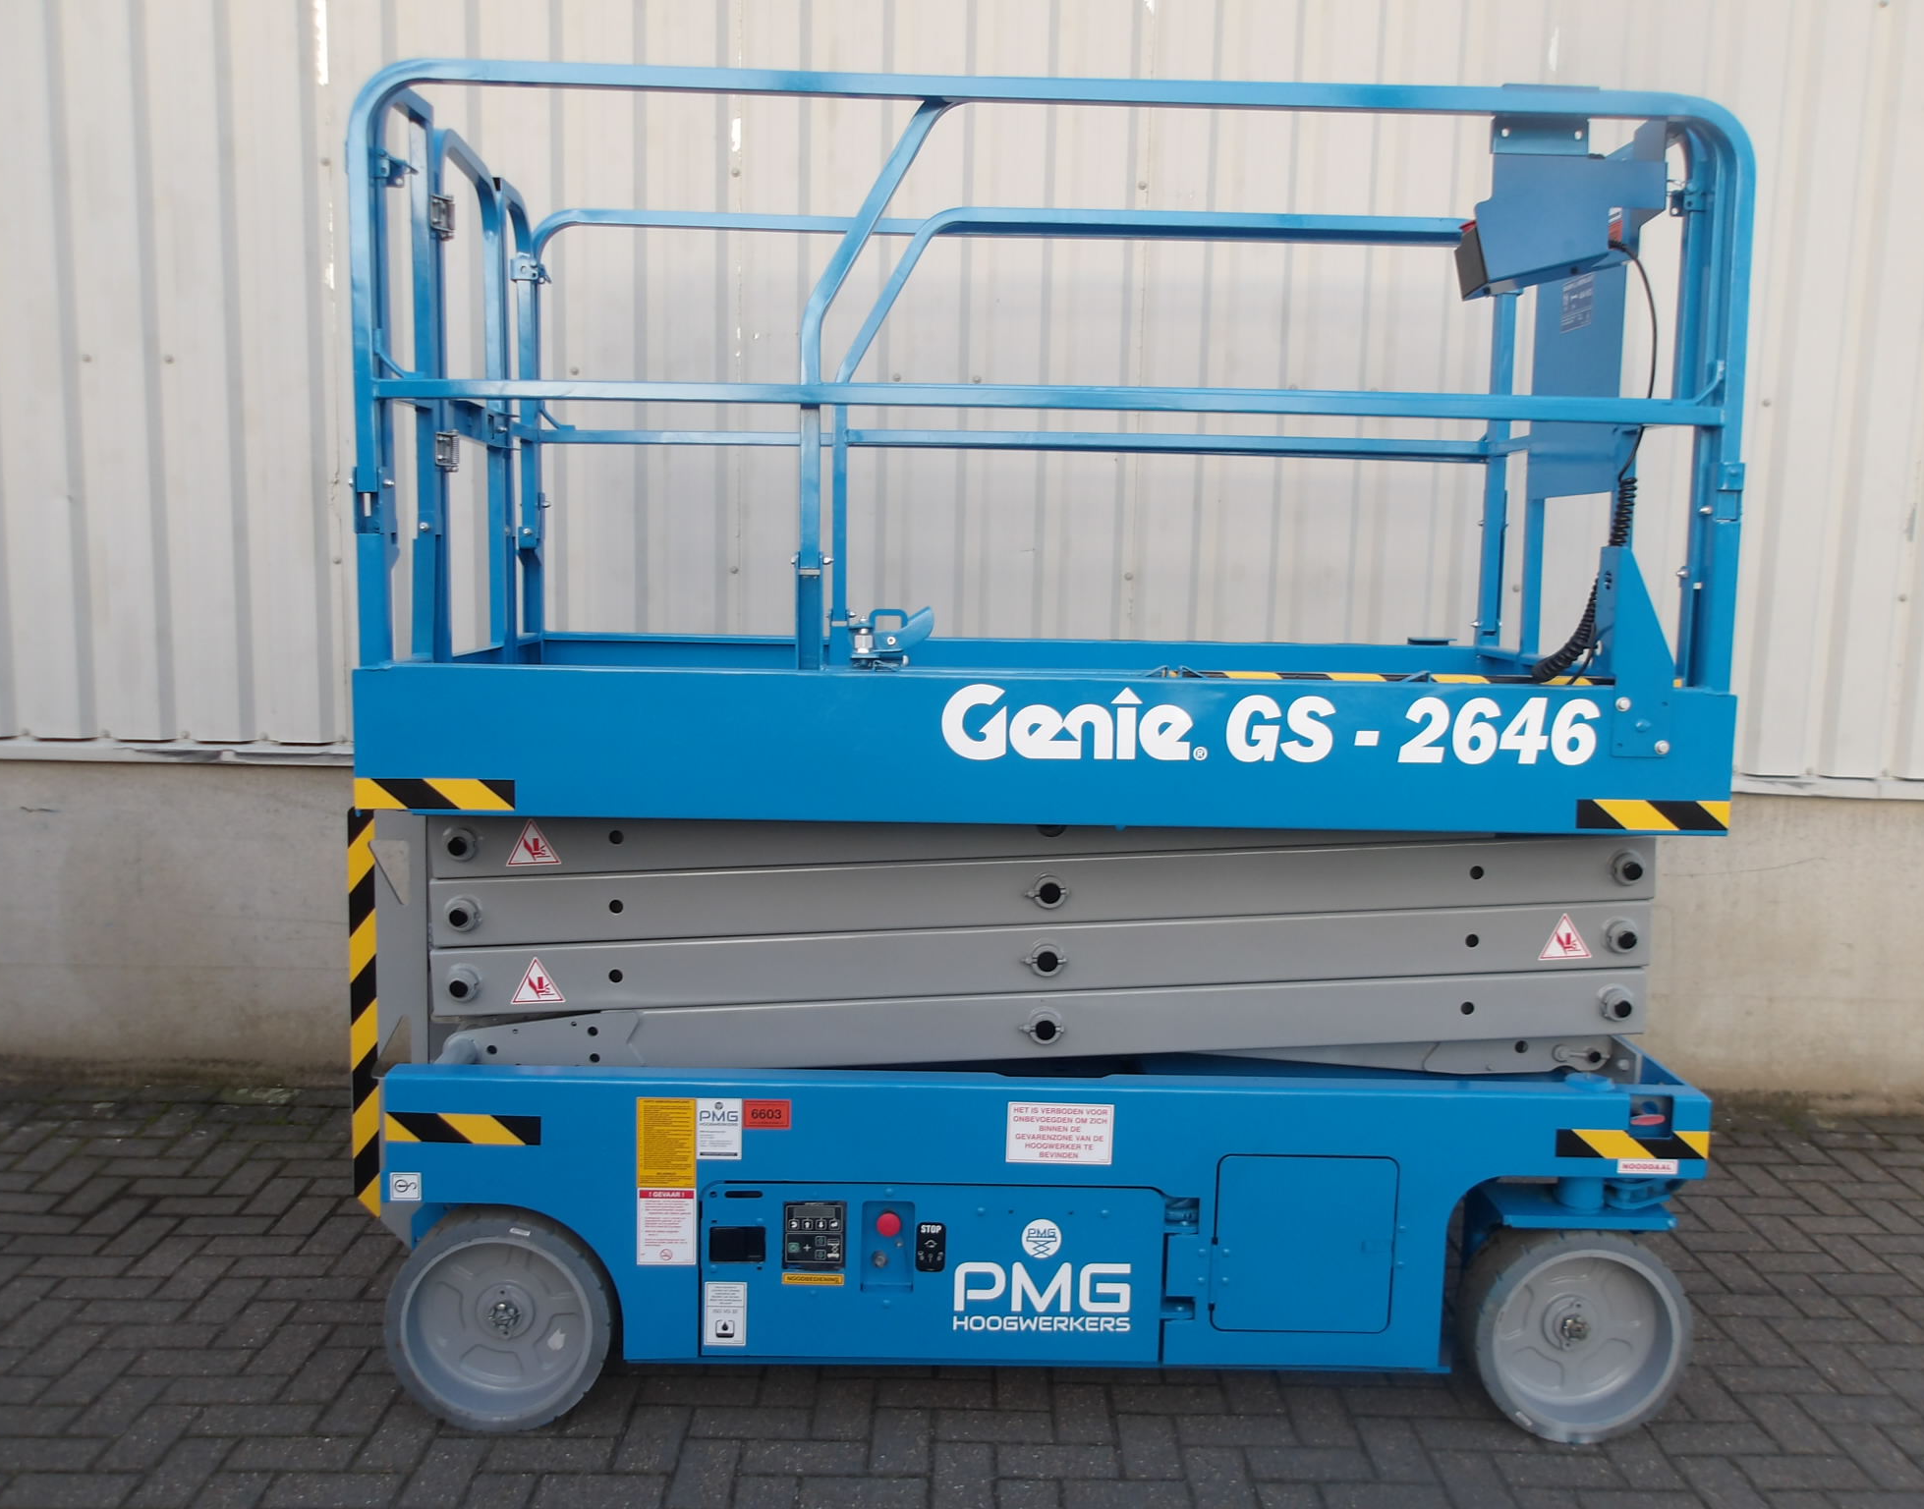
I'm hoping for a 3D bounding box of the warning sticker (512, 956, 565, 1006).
[{"bbox_3d":[-0.734,0.394,2.721,0.095,0.086,0.004,1,8,-1],"label":"warning sticker"}]

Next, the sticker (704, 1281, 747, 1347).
[{"bbox_3d":[-0.402,0.955,2.676,0.074,0.117,0.004,1,8,-1],"label":"sticker"}]

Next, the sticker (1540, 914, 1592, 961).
[{"bbox_3d":[1.050,0.319,2.726,0.095,0.084,0.004,1,8,-1],"label":"sticker"}]

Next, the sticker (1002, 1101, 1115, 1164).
[{"bbox_3d":[0.167,0.640,2.639,0.183,0.109,0.004,1,8,-1],"label":"sticker"}]

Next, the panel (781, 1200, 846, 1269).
[{"bbox_3d":[-0.250,0.816,2.671,0.108,0.123,0.030,1,8,-1],"label":"panel"}]

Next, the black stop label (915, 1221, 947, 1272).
[{"bbox_3d":[-0.052,0.834,2.659,0.051,0.086,0.005,1,7,-1],"label":"black stop label"}]

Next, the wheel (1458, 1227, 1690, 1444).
[{"bbox_3d":[1.070,1.002,2.759,0.376,0.376,0.123,1,8,-1],"label":"wheel"}]

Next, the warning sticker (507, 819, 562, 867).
[{"bbox_3d":[-0.732,0.152,2.689,0.093,0.081,0.004,1,8,-1],"label":"warning sticker"}]

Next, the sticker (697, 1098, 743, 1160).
[{"bbox_3d":[-0.406,0.631,2.633,0.075,0.107,0.004,1,8,-1],"label":"sticker"}]

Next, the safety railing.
[{"bbox_3d":[0.143,-0.662,3.057,2.245,0.945,1.131,1,8,-1],"label":"safety railing"}]

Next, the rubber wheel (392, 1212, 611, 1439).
[{"bbox_3d":[-0.798,0.973,2.739,0.376,0.376,0.123,1,8,-1],"label":"rubber wheel"}]

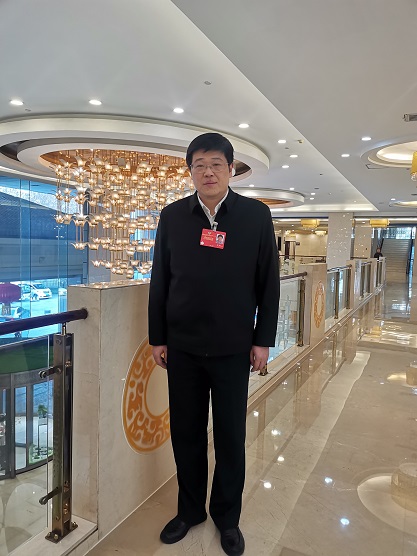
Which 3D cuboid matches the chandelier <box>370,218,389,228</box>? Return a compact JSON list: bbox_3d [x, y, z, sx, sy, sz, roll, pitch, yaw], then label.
[{"bbox_3d":[8.517,-2.715,20.800,0.860,0.500,0.860,4,5,27],"label":"chandelier"}]

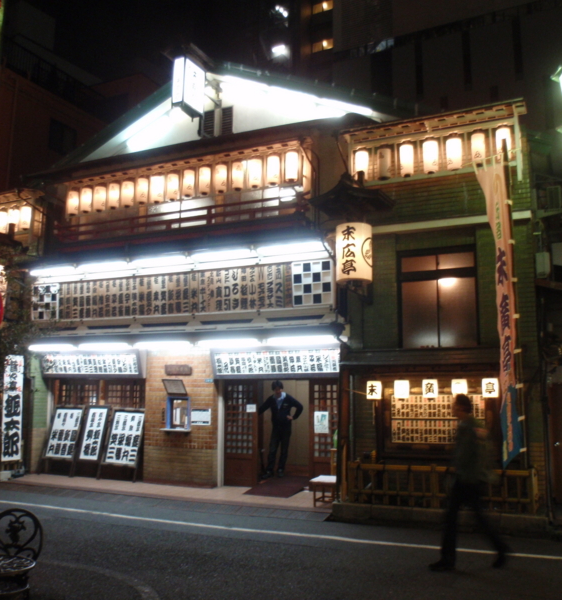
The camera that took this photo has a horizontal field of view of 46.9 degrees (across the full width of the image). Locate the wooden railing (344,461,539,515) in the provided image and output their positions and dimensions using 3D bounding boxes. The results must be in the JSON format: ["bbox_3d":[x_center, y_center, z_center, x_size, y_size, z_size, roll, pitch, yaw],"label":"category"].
[{"bbox_3d":[1.981,2.360,8.231,2.389,0.530,0.140,-4,-8,25],"label":"wooden railing"}]

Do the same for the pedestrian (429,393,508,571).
[{"bbox_3d":[1.862,1.804,6.527,0.759,1.721,0.506,-2,-9,12],"label":"pedestrian"}]

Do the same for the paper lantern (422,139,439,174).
[{"bbox_3d":[2.221,-2.133,9.583,0.215,0.500,0.215,-4,-8,25],"label":"paper lantern"}]

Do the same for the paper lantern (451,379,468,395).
[{"bbox_3d":[2.387,1.179,8.638,0.218,0.258,0.218,-4,-9,25],"label":"paper lantern"}]

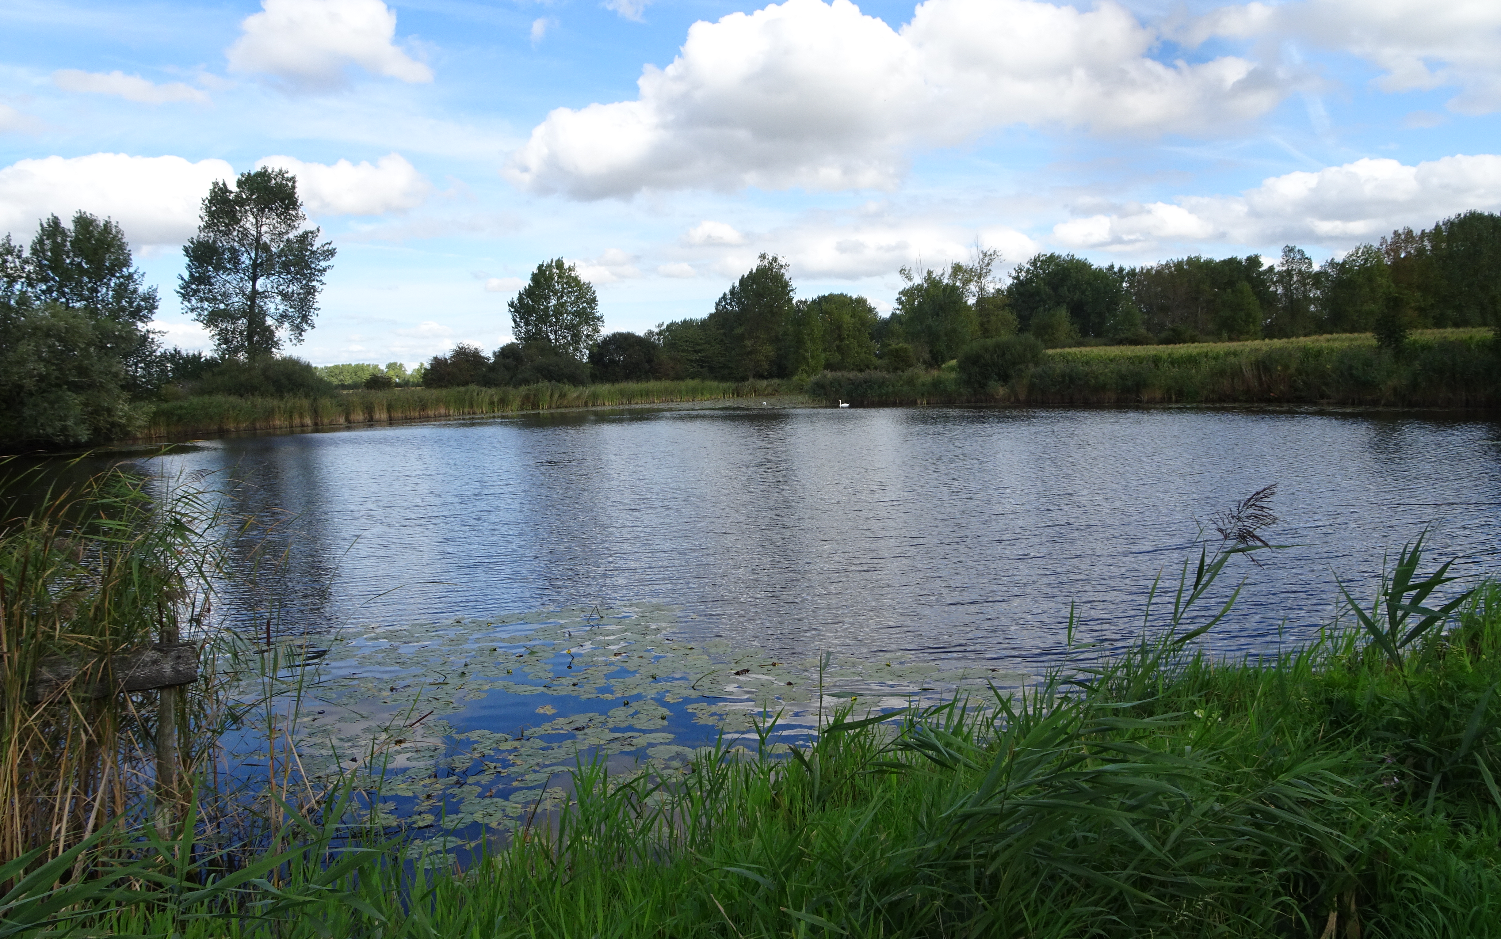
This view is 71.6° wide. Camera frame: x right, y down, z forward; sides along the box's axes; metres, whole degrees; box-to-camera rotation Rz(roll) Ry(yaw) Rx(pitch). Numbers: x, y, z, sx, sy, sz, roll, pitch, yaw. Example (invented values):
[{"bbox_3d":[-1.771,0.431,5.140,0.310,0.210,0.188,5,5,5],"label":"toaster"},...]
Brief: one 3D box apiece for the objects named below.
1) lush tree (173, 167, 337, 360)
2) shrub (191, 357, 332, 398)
[{"bbox_3d":[-35.103,-13.383,74.000,10.200,15.800,9.800,-2,5,-25],"label":"lush tree"},{"bbox_3d":[-32.851,-6.034,70.000,8.600,3.100,6.200,-2,5,-25],"label":"shrub"}]

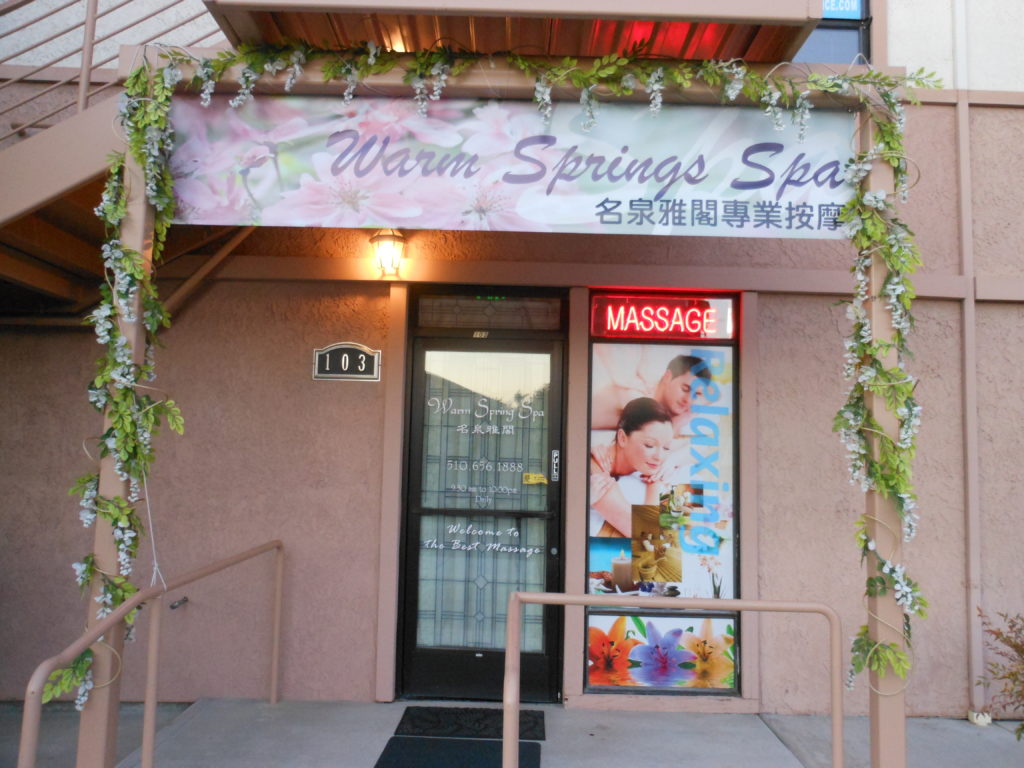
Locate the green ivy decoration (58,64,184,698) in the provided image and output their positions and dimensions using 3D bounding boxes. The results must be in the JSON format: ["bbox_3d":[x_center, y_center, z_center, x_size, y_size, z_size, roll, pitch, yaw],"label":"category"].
[{"bbox_3d":[-1.611,-0.046,3.498,0.430,2.670,0.360,2,-5,0],"label":"green ivy decoration"}]

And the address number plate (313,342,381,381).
[{"bbox_3d":[-0.983,-0.134,4.948,0.400,0.230,0.025,2,-5,0],"label":"address number plate"}]

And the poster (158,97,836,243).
[{"bbox_3d":[0.011,-0.974,3.679,3.050,0.605,0.012,2,-5,0],"label":"poster"}]

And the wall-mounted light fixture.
[{"bbox_3d":[-0.727,-0.807,4.897,0.225,0.370,0.260,2,-5,0],"label":"wall-mounted light fixture"}]

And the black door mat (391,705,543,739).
[{"bbox_3d":[-0.209,1.827,4.477,0.775,0.012,0.470,2,-5,0],"label":"black door mat"}]

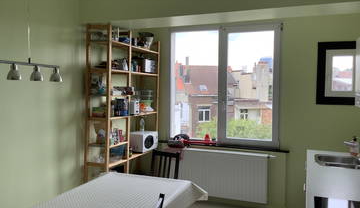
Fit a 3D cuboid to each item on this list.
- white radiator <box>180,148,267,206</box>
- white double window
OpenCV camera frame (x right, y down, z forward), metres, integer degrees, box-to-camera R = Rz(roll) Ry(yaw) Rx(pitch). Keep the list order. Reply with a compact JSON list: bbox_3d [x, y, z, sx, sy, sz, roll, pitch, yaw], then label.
[{"bbox_3d":[0.485,0.954,4.424,1.390,0.610,0.100,1,2,21],"label":"white radiator"},{"bbox_3d":[0.582,-0.253,4.492,1.545,1.640,0.090,1,2,21],"label":"white double window"}]

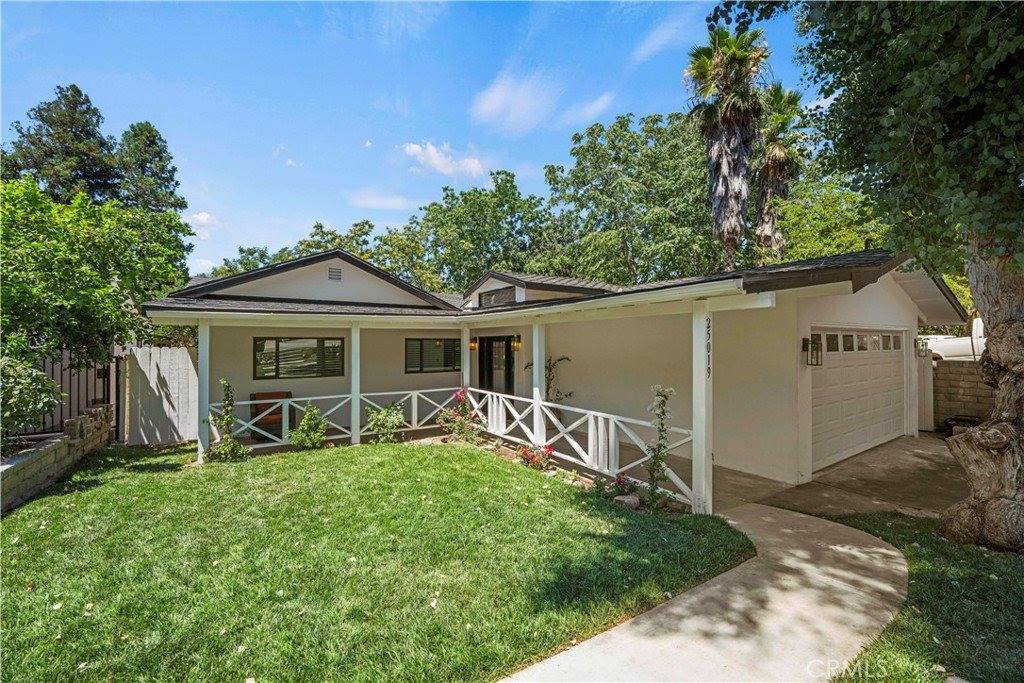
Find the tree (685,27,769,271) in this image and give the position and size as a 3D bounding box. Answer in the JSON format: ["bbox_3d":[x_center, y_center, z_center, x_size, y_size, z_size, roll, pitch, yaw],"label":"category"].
[{"bbox_3d":[8.930,-5.570,16.500,3.480,15.040,3.380,0,0,0],"label":"tree"}]

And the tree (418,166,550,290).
[{"bbox_3d":[-1.720,-4.210,24.000,8.220,12.310,7.980,0,0,0],"label":"tree"}]

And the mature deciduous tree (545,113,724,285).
[{"bbox_3d":[6.610,-5.230,21.500,9.720,14.370,9.420,0,0,0],"label":"mature deciduous tree"}]

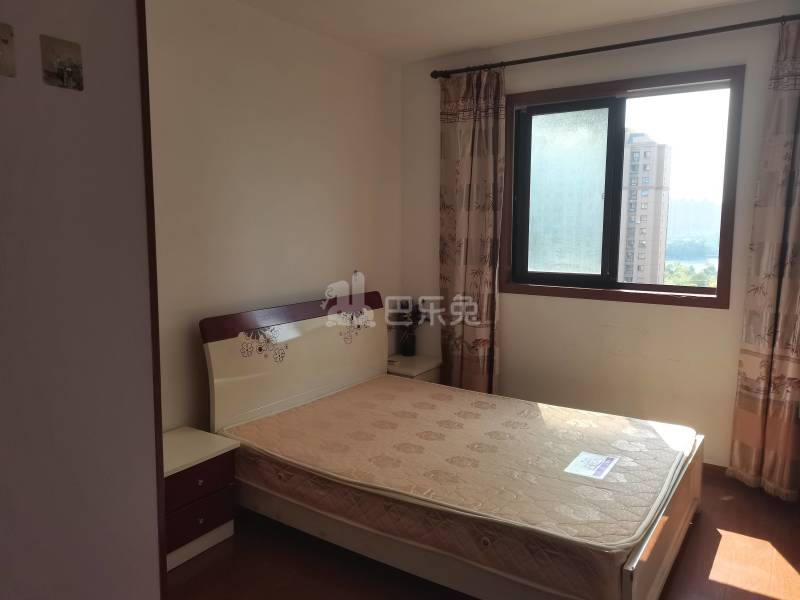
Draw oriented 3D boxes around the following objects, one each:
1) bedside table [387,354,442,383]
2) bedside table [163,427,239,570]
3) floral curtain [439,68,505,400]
[{"bbox_3d":[0.080,0.711,4.564,0.406,0.447,0.466,5,8,33],"label":"bedside table"},{"bbox_3d":[-1.055,0.910,2.803,0.406,0.448,0.466,5,8,33],"label":"bedside table"},{"bbox_3d":[0.498,-0.325,4.366,0.460,2.570,0.155,5,8,34],"label":"floral curtain"}]

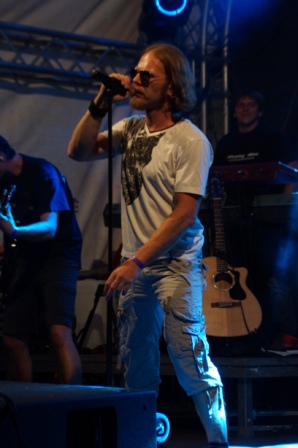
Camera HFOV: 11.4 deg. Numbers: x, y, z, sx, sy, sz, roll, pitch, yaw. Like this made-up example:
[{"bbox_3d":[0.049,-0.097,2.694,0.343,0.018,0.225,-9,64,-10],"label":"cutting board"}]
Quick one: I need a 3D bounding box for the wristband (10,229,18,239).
[{"bbox_3d":[-0.635,0.044,7.050,0.020,0.060,0.048,31,0,-29],"label":"wristband"}]

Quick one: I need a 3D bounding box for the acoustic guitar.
[{"bbox_3d":[0.405,0.188,8.387,0.405,1.020,0.120,2,-26,-9],"label":"acoustic guitar"}]

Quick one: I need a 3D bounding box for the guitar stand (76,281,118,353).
[{"bbox_3d":[-0.283,0.548,8.700,0.270,0.400,0.280,0,-6,5],"label":"guitar stand"}]

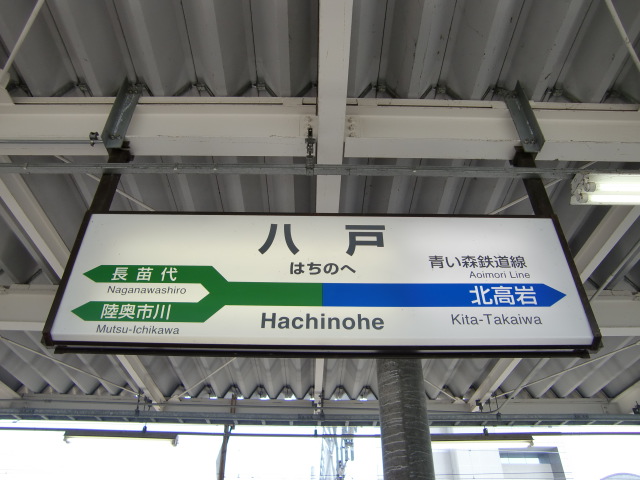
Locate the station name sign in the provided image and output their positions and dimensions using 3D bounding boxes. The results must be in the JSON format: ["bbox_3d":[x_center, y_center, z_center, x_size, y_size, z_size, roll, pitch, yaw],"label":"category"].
[{"bbox_3d":[0.013,0.174,2.168,2.090,0.620,0.145,0,-38,0],"label":"station name sign"}]

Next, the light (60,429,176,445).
[{"bbox_3d":[-2.179,2.163,5.670,1.250,0.120,0.110,0,-38,0],"label":"light"}]

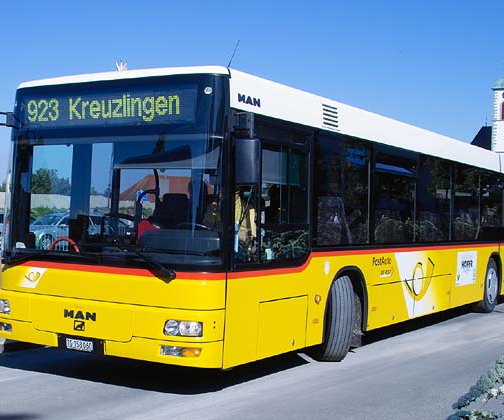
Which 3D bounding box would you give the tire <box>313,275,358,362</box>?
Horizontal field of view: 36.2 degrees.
[{"bbox_3d":[0.899,1.178,8.414,0.275,0.945,0.945,7,-1,0],"label":"tire"}]

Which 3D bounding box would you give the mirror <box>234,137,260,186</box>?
[{"bbox_3d":[-0.034,-0.396,6.282,0.190,0.385,0.110,1,-1,21],"label":"mirror"}]

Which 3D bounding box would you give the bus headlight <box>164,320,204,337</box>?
[{"bbox_3d":[-0.543,0.943,6.143,0.320,0.115,0.110,1,-1,24],"label":"bus headlight"}]

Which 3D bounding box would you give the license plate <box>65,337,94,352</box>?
[{"bbox_3d":[-1.487,1.171,6.662,0.305,0.084,0.020,1,-1,33],"label":"license plate"}]

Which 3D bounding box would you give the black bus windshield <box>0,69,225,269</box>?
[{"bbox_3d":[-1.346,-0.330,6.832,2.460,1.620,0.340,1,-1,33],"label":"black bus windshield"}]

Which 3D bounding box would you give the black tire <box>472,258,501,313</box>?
[{"bbox_3d":[3.989,1.303,13.321,0.285,0.950,0.950,1,-1,33],"label":"black tire"}]

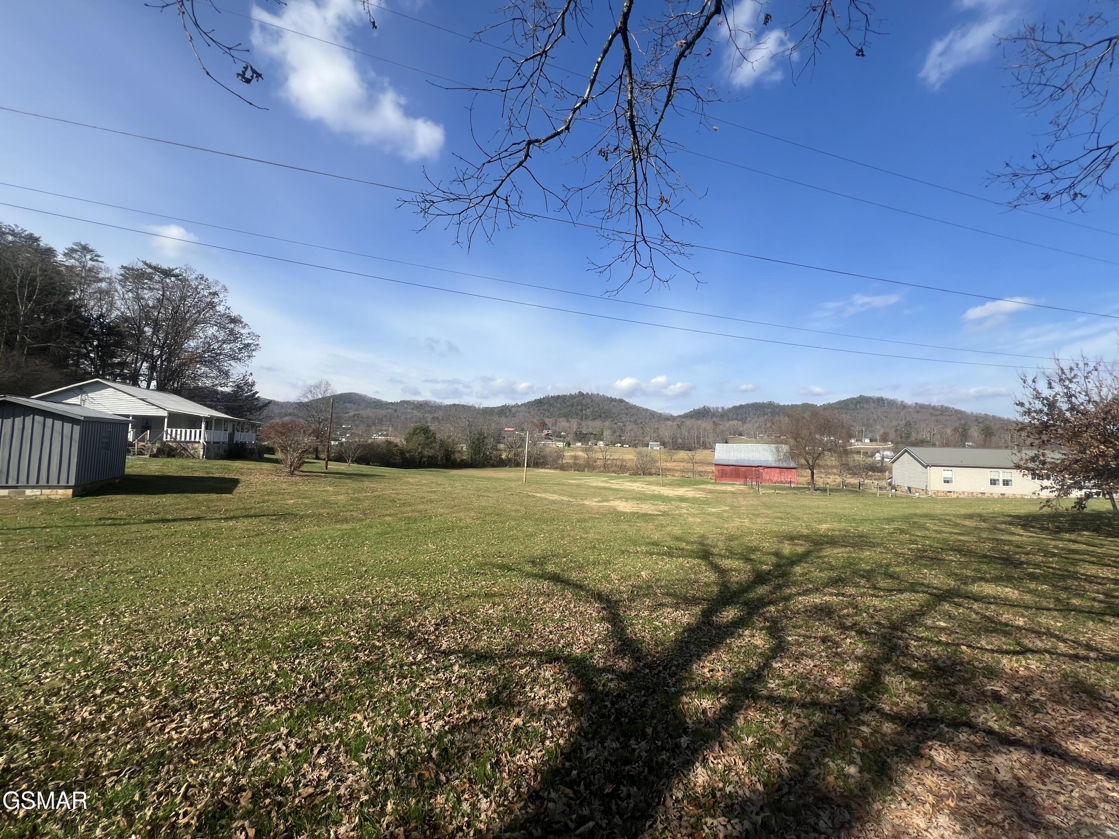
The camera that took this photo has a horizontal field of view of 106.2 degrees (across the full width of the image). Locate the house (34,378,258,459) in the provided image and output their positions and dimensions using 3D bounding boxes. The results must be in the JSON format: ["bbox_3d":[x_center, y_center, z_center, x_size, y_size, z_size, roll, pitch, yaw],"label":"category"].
[{"bbox_3d":[-35.727,0.328,38.002,11.400,6.200,12.600,2,-4,-17],"label":"house"}]

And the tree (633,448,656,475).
[{"bbox_3d":[13.346,6.633,66.137,3.630,4.320,3.630,1,-4,11],"label":"tree"}]

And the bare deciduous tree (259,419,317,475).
[{"bbox_3d":[-13.901,1.408,21.591,2.480,2.870,2.480,4,-4,-33],"label":"bare deciduous tree"}]

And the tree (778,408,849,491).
[{"bbox_3d":[26.149,3.033,43.270,6.120,8.530,6.120,-1,-4,31],"label":"tree"}]

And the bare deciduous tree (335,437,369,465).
[{"bbox_3d":[-18.320,2.832,37.079,2.620,2.500,2.620,3,-4,-26],"label":"bare deciduous tree"}]

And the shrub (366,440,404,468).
[{"bbox_3d":[-16.636,3.290,40.084,3.380,2.660,2.870,3,-4,-22],"label":"shrub"}]

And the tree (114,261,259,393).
[{"bbox_3d":[-45.023,-7.613,50.744,12.920,23.500,12.920,5,-5,-42],"label":"tree"}]

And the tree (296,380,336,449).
[{"bbox_3d":[-30.892,-0.029,53.320,4.390,10.110,4.390,3,-4,-30],"label":"tree"}]

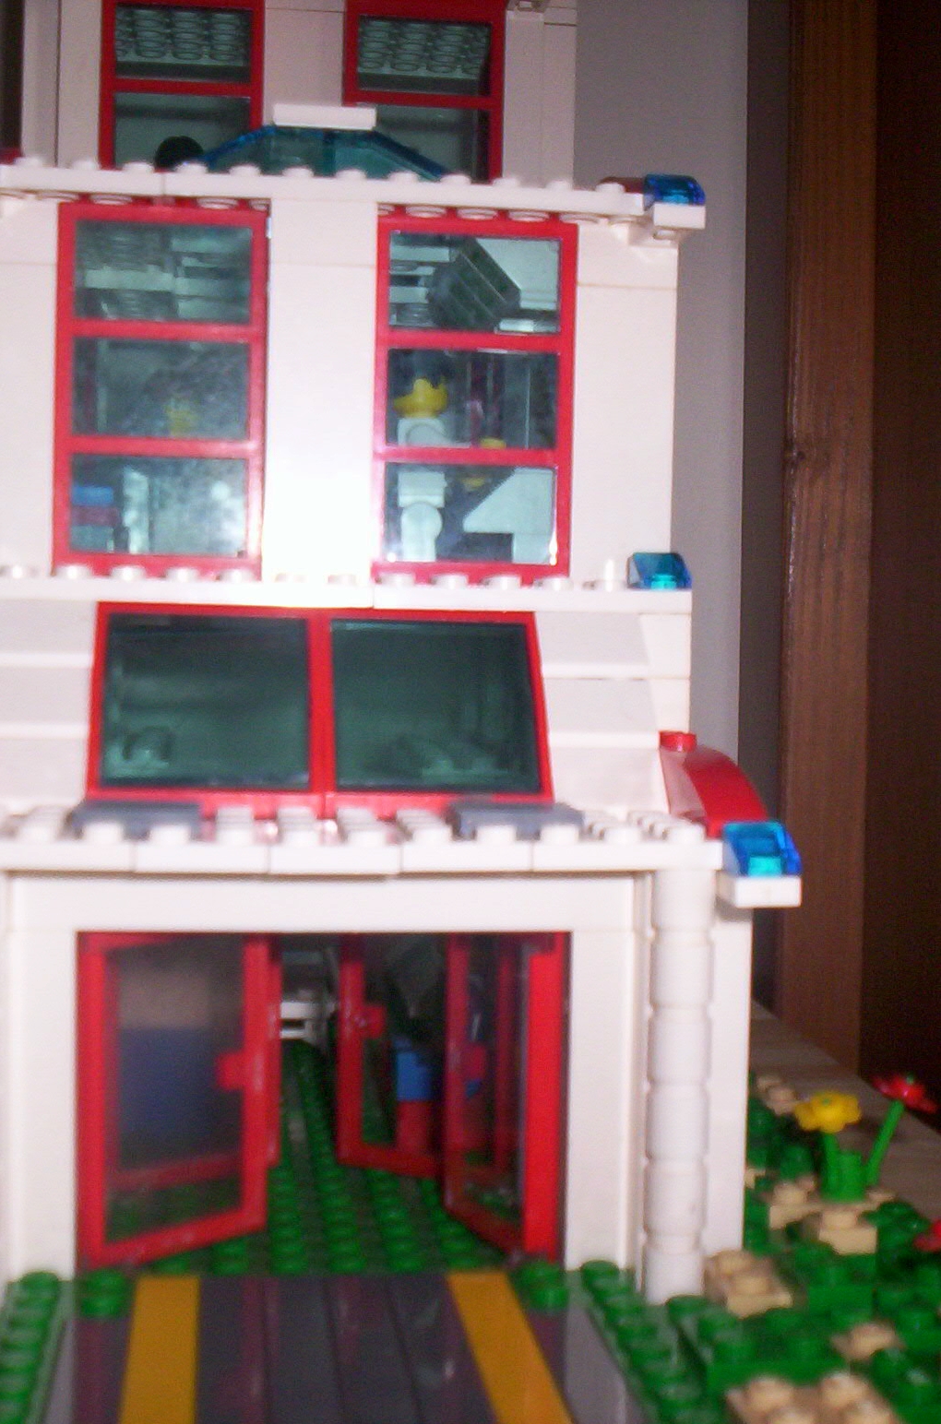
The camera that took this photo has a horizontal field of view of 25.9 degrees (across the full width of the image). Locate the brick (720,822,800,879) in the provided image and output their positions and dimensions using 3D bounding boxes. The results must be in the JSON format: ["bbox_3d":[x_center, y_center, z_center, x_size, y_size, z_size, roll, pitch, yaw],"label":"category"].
[{"bbox_3d":[0.036,0.017,0.249,0.008,0.006,0.008,1,3,-7],"label":"brick"}]

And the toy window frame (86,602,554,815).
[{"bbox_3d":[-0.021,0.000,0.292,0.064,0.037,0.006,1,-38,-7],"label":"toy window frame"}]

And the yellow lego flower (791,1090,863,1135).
[{"bbox_3d":[0.051,0.057,0.288,0.010,0.004,0.010,-4,15,-6],"label":"yellow lego flower"}]

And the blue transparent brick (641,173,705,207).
[{"bbox_3d":[0.031,-0.079,0.309,0.008,0.006,0.008,1,3,-7],"label":"blue transparent brick"}]

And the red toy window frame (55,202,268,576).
[{"bbox_3d":[-0.048,-0.049,0.317,0.032,0.058,0.008,1,3,-7],"label":"red toy window frame"}]

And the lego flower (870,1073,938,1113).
[{"bbox_3d":[0.064,0.057,0.303,0.010,0.004,0.010,23,-7,0],"label":"lego flower"}]

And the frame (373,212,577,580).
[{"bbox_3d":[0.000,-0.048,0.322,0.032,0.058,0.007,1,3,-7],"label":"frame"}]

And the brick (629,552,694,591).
[{"bbox_3d":[0.029,-0.021,0.311,0.008,0.006,0.008,1,3,-7],"label":"brick"}]

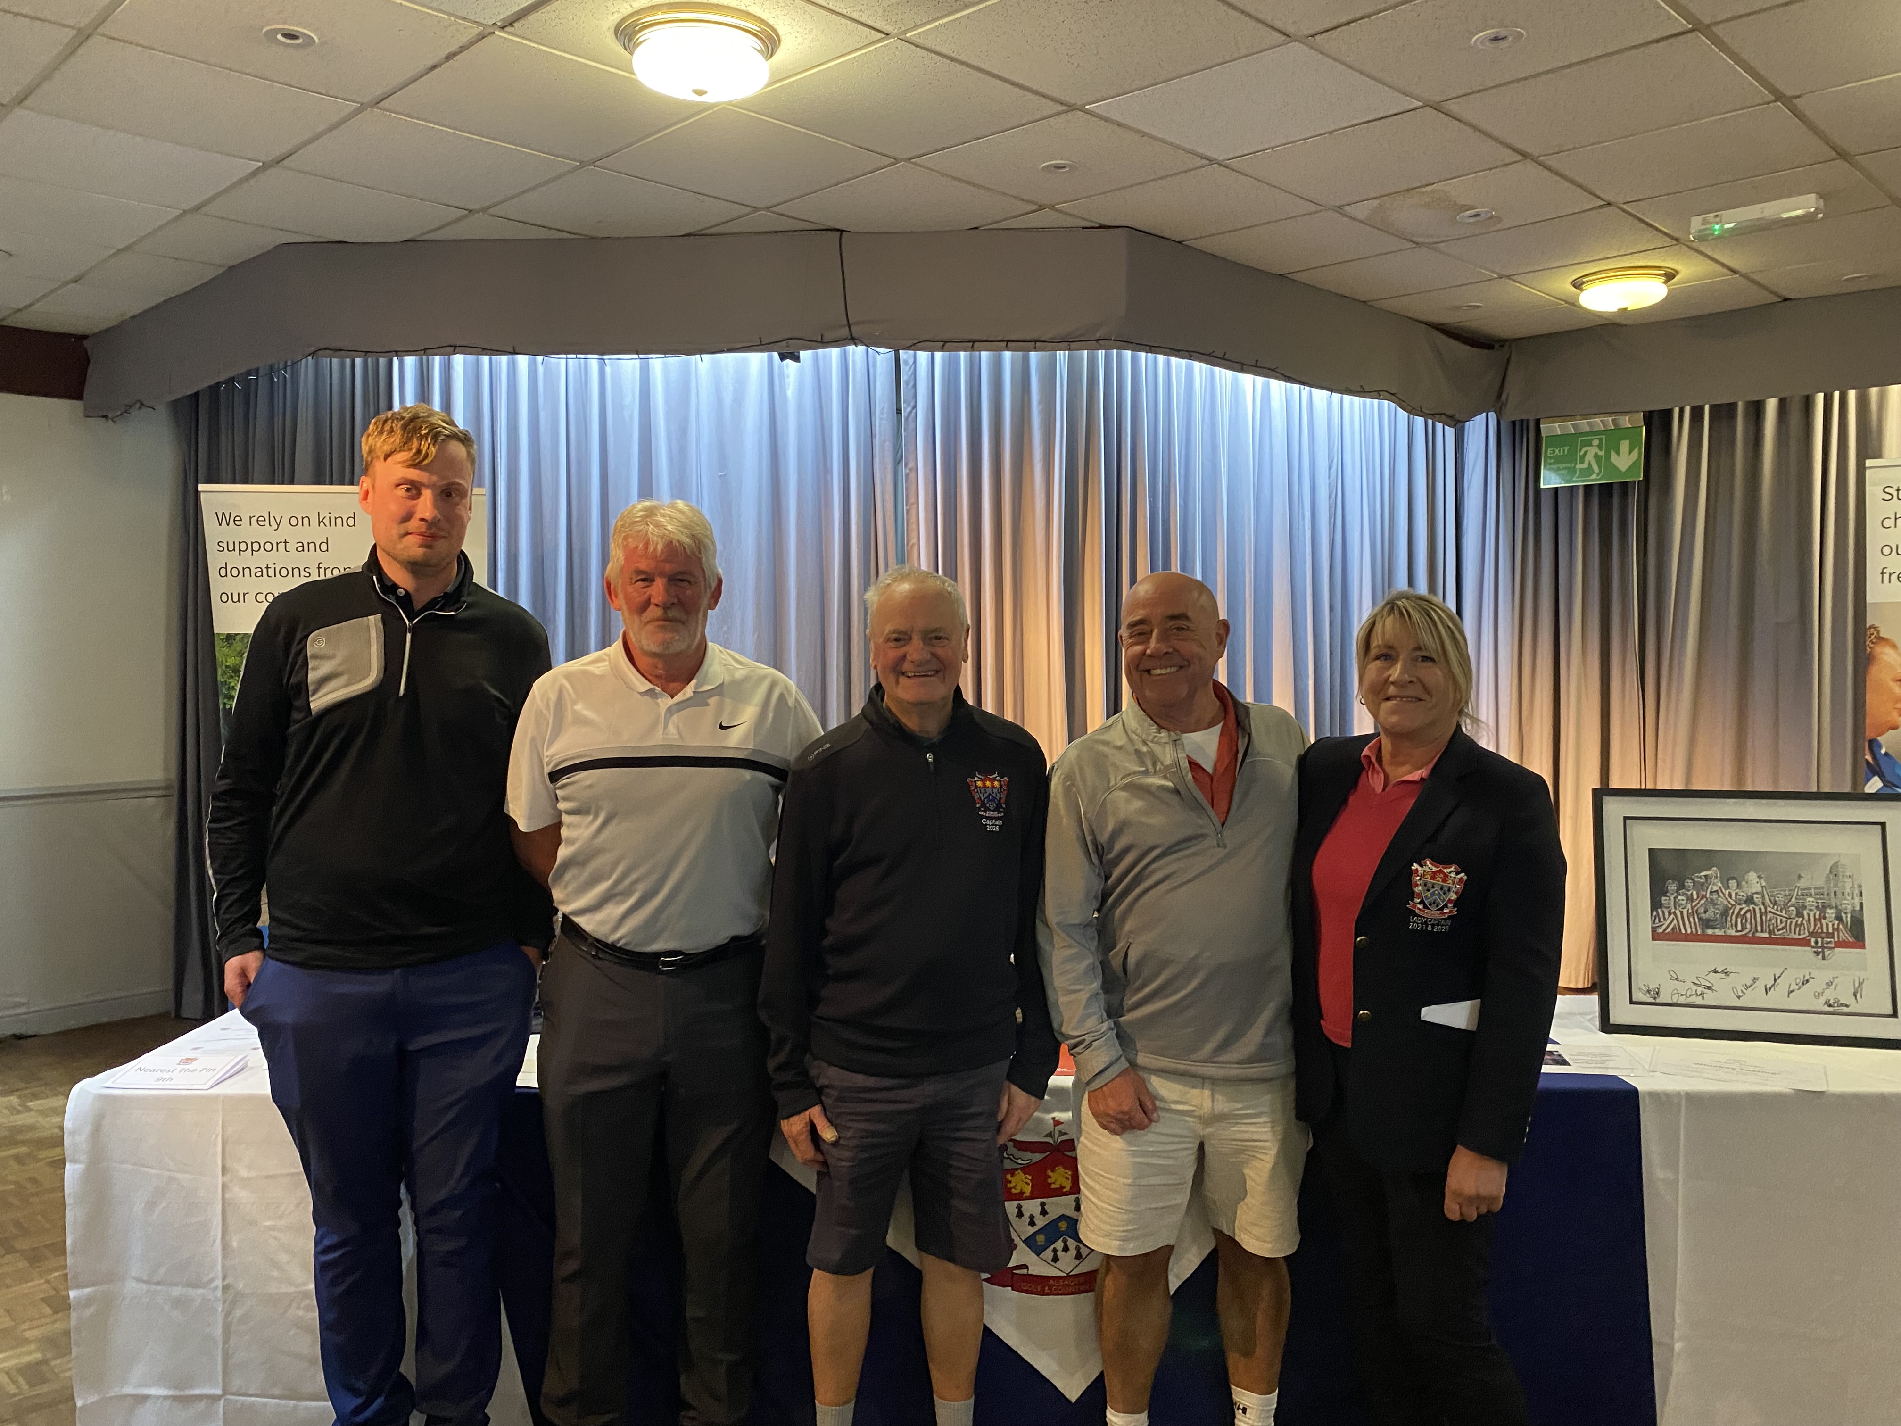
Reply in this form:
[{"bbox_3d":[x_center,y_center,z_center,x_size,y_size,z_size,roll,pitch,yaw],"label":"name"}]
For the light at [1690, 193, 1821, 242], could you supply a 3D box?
[{"bbox_3d":[2.453,-1.500,4.347,0.345,0.063,0.088,3,5,44],"label":"light"}]

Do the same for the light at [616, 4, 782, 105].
[{"bbox_3d":[-0.530,-1.366,3.015,0.348,0.126,0.348,0,3,0],"label":"light"}]

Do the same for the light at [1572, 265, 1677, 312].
[{"bbox_3d":[2.443,-1.519,5.176,0.350,0.122,0.350,3,5,44],"label":"light"}]

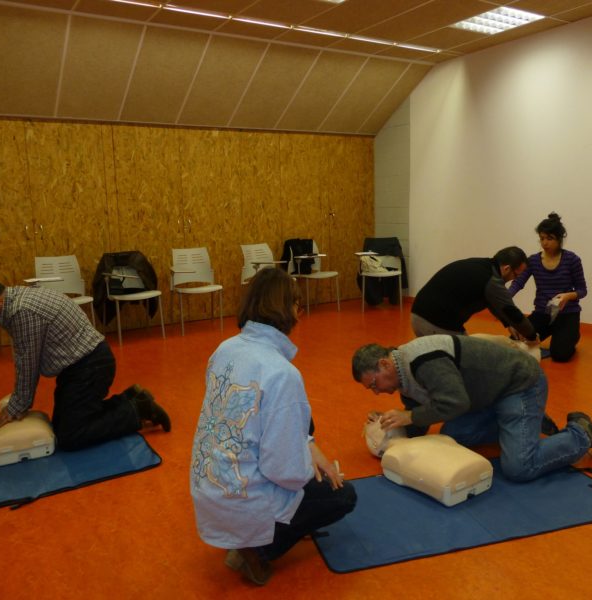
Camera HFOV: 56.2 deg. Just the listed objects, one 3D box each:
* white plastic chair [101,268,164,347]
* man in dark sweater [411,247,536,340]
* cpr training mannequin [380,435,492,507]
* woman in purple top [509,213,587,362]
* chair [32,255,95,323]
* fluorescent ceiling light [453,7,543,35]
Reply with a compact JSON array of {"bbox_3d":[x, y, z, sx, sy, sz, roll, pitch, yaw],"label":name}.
[{"bbox_3d":[-1.655,-0.026,5.493,0.540,0.840,0.620,-8,12,-33],"label":"white plastic chair"},{"bbox_3d":[1.360,0.065,4.380,1.060,0.940,0.550,-1,10,-1],"label":"man in dark sweater"},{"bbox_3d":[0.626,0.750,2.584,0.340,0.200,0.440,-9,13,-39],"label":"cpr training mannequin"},{"bbox_3d":[2.047,-0.104,4.500,0.580,1.170,0.680,7,13,40],"label":"woman in purple top"},{"bbox_3d":[-2.215,0.034,5.223,0.540,0.840,0.620,-7,12,-31],"label":"chair"},{"bbox_3d":[1.791,-2.504,4.932,0.600,0.080,0.600,-7,12,-31],"label":"fluorescent ceiling light"}]

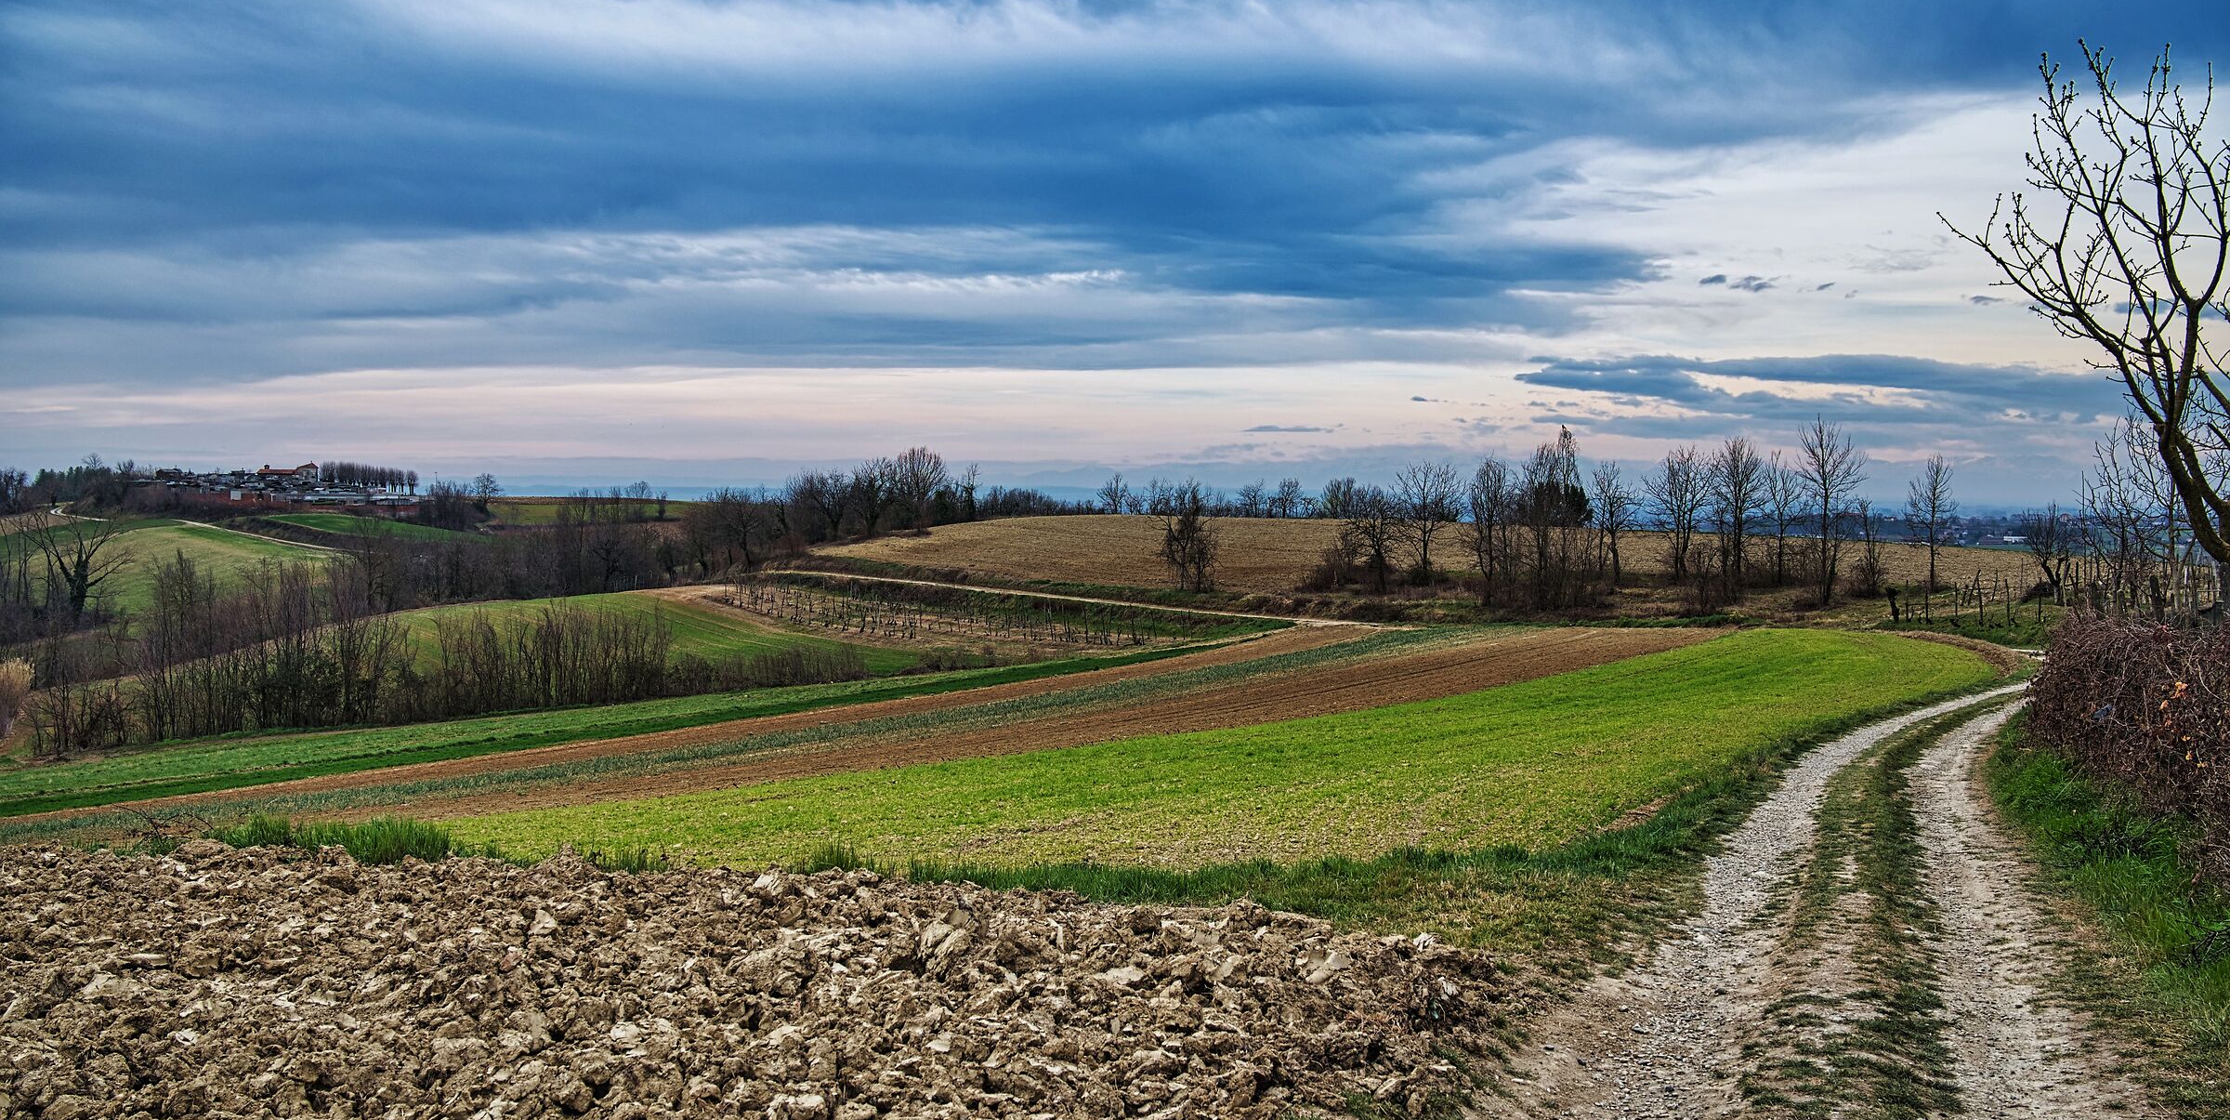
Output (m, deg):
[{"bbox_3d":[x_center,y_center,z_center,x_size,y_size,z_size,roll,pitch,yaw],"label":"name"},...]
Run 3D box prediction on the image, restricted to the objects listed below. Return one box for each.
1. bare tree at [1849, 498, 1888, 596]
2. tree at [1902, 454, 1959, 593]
[{"bbox_3d":[39.100,-0.590,106.000,1.990,5.240,1.930,0,2,0],"label":"bare tree"},{"bbox_3d":[44.700,-2.050,112.000,3.150,7.640,3.060,0,2,0],"label":"tree"}]

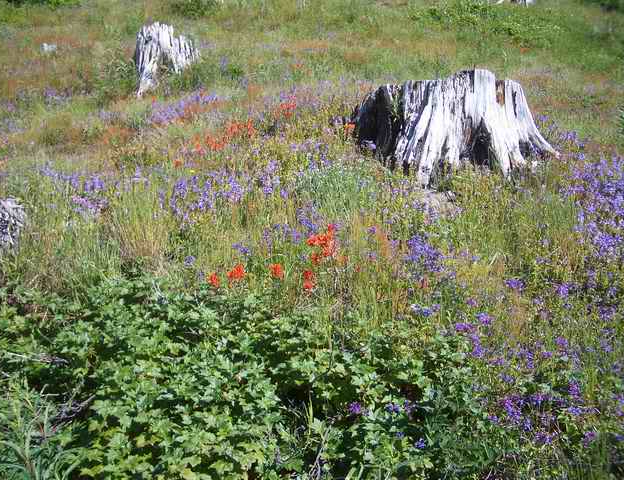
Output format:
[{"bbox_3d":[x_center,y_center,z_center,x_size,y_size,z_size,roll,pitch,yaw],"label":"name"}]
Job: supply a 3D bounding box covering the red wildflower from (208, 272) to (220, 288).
[{"bbox_3d":[-0.407,0.169,2.700,0.048,0.065,0.050,-1,9,-9],"label":"red wildflower"}]

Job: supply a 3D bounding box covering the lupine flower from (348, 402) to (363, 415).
[{"bbox_3d":[0.128,0.495,1.900,0.039,0.034,0.040,1,9,4],"label":"lupine flower"}]

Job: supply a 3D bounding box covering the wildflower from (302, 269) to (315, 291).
[{"bbox_3d":[-0.015,0.169,2.700,0.048,0.081,0.050,0,9,0],"label":"wildflower"}]

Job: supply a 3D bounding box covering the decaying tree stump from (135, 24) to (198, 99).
[{"bbox_3d":[-1.697,-2.120,7.600,0.775,0.834,0.660,-2,9,-12],"label":"decaying tree stump"}]

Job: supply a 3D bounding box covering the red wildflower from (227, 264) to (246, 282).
[{"bbox_3d":[-0.321,0.142,2.750,0.081,0.074,0.065,-1,9,-7],"label":"red wildflower"}]

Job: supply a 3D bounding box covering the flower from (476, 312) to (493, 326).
[{"bbox_3d":[0.626,0.289,2.350,0.055,0.049,0.052,2,9,15],"label":"flower"}]

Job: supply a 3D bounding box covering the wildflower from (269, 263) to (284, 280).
[{"bbox_3d":[-0.151,0.134,2.750,0.065,0.074,0.060,-1,9,-3],"label":"wildflower"}]

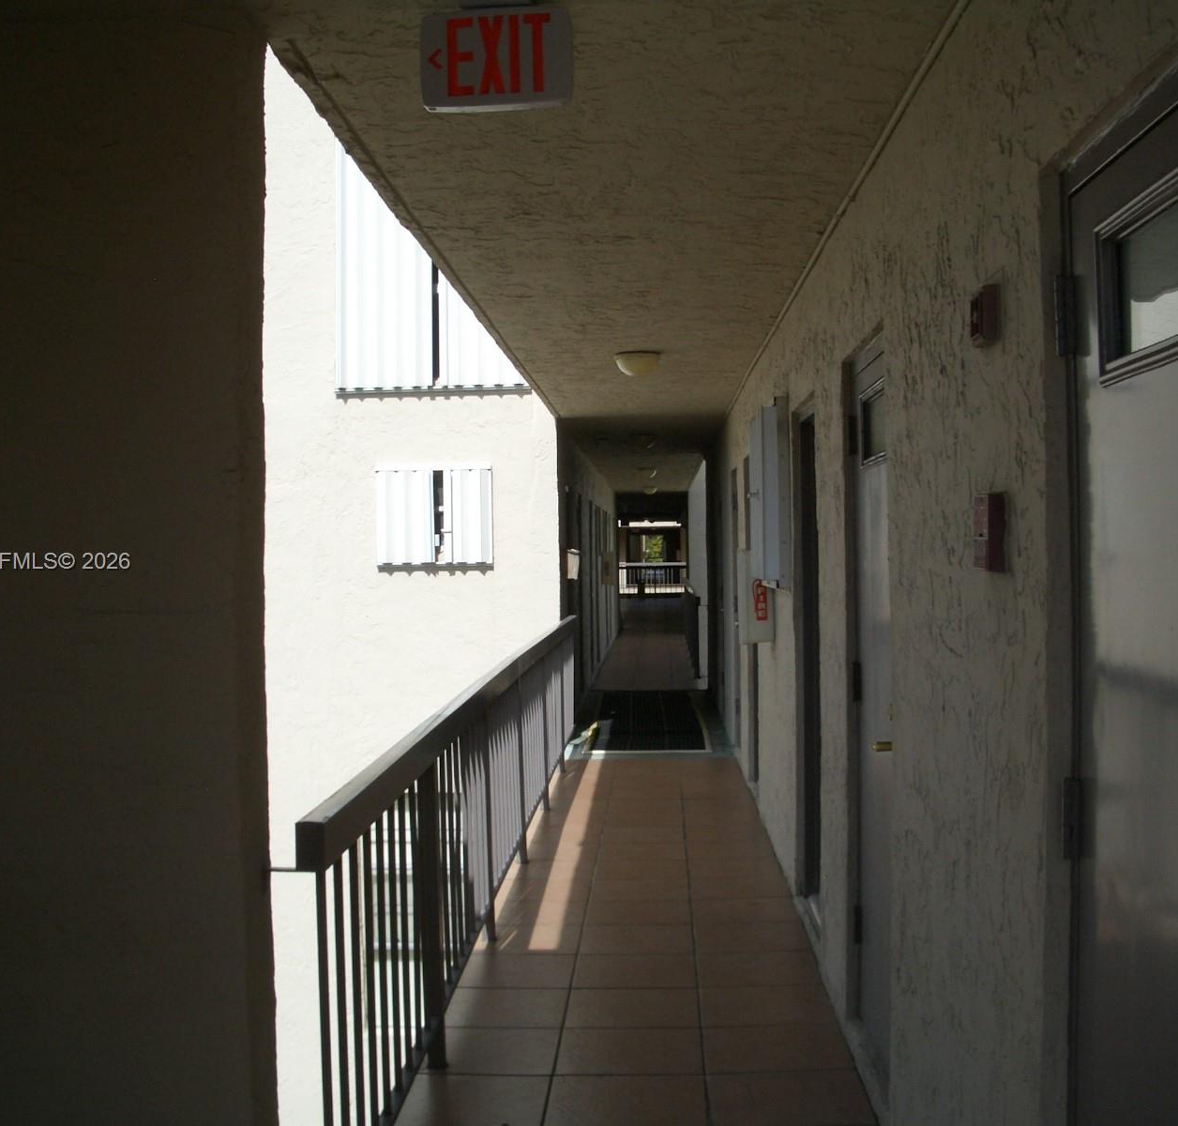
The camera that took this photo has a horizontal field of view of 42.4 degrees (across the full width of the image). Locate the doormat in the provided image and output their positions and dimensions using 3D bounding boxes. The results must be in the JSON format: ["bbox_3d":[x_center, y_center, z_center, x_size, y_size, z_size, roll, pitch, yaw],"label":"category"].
[{"bbox_3d":[0.568,1.435,13.907,0.870,0.020,4.200,-1,1,3],"label":"doormat"}]

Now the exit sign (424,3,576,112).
[{"bbox_3d":[-0.176,-0.980,2.970,0.296,0.184,0.042,-1,1,7],"label":"exit sign"}]

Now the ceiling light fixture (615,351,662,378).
[{"bbox_3d":[0.266,-1.084,8.264,0.250,0.115,0.250,-1,1,3],"label":"ceiling light fixture"}]

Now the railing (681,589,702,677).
[{"bbox_3d":[1.573,0.825,23.965,0.090,1.000,11.300,-1,1,3],"label":"railing"}]

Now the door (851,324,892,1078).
[{"bbox_3d":[0.858,0.447,4.372,0.055,2.040,0.830,-1,1,3],"label":"door"}]

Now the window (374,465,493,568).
[{"bbox_3d":[-1.253,-0.375,12.284,0.950,0.830,0.100,-1,1,3],"label":"window"}]

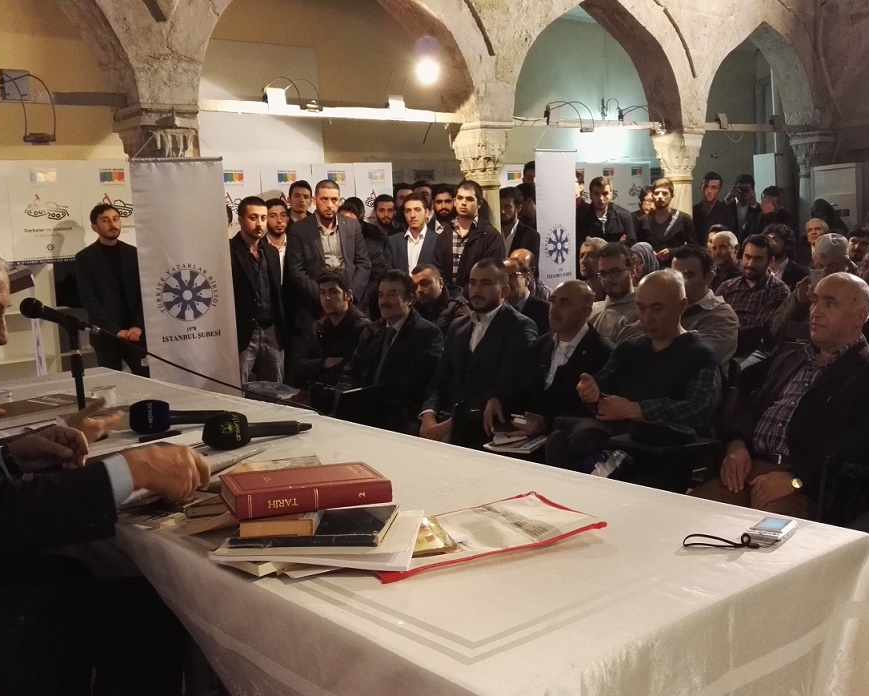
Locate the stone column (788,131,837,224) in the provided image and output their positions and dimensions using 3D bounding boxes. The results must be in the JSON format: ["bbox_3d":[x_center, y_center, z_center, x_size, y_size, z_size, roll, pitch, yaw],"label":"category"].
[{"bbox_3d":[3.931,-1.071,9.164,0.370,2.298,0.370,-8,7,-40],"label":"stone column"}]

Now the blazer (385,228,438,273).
[{"bbox_3d":[-0.125,-0.489,6.185,0.460,0.700,0.270,-3,6,3],"label":"blazer"}]

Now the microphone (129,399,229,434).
[{"bbox_3d":[-0.740,0.201,2.580,0.280,0.097,0.095,-6,6,-26],"label":"microphone"}]

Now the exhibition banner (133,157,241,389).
[{"bbox_3d":[-1.286,-0.310,4.616,0.485,1.330,0.030,-6,6,-25],"label":"exhibition banner"}]

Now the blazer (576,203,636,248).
[{"bbox_3d":[1.314,-0.745,6.735,0.480,0.700,0.300,-2,6,12],"label":"blazer"}]

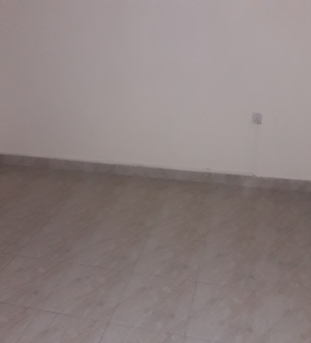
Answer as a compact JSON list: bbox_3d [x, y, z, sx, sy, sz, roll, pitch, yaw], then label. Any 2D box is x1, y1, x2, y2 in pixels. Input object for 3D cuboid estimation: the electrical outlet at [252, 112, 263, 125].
[{"bbox_3d":[0.855,-0.444,2.990,0.085,0.090,0.015,5,24,13],"label":"electrical outlet"}]

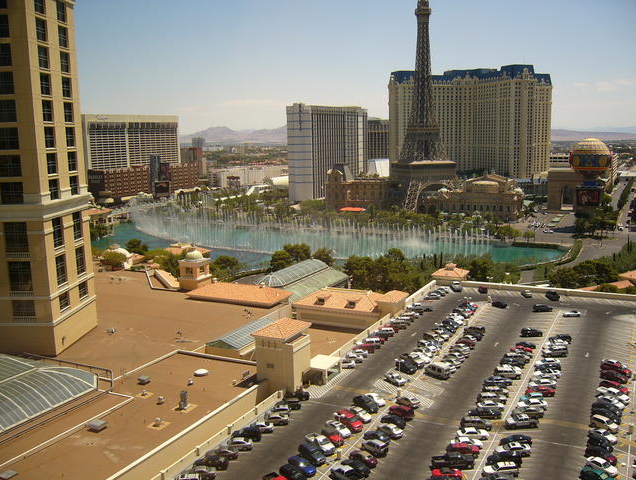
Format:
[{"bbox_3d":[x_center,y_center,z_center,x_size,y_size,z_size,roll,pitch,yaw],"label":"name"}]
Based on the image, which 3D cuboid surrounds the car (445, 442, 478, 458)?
[{"bbox_3d":[20.383,29.548,90.919,4.510,1.680,1.800,0,9,4],"label":"car"}]

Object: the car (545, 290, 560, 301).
[{"bbox_3d":[64.626,15.433,177.722,1.938,1.785,4.845,-1,9,-1],"label":"car"}]

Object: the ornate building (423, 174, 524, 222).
[{"bbox_3d":[107.954,-32.251,451.537,64.000,30.000,41.000,3,10,27],"label":"ornate building"}]

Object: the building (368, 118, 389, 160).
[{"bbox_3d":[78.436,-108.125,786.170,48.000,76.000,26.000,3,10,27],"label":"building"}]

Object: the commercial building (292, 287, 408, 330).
[{"bbox_3d":[9.211,16.669,171.383,22.700,7.400,23.000,3,10,27],"label":"commercial building"}]

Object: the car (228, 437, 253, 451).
[{"bbox_3d":[-11.822,30.079,95.166,4.655,1.416,1.783,-1,9,1],"label":"car"}]

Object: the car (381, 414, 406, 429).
[{"bbox_3d":[11.912,28.583,101.968,1.693,1.364,4.326,-8,11,-35],"label":"car"}]

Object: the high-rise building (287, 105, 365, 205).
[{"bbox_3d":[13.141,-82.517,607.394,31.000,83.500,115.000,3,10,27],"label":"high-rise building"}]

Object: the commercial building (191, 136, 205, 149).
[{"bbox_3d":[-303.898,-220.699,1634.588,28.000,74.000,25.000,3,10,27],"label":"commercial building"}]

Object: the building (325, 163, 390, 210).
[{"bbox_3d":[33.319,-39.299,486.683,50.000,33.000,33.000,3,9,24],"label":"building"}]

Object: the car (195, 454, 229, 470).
[{"bbox_3d":[-14.628,30.900,89.583,4.628,1.639,1.784,-1,9,1],"label":"car"}]

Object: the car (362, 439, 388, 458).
[{"bbox_3d":[8.196,29.634,92.068,1.750,1.590,4.010,-7,11,-37],"label":"car"}]

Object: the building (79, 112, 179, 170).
[{"bbox_3d":[-221.326,-104.445,770.090,22.000,85.000,140.650,5,11,33],"label":"building"}]

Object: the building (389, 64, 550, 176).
[{"bbox_3d":[147.230,-102.725,622.019,138.000,113.000,95.000,3,9,23],"label":"building"}]

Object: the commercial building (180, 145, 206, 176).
[{"bbox_3d":[-147.624,-88.421,786.409,28.000,45.500,20.000,3,10,27],"label":"commercial building"}]

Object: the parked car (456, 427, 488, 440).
[{"bbox_3d":[23.109,28.797,96.376,4.700,1.440,1.830,0,9,4],"label":"parked car"}]

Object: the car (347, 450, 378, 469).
[{"bbox_3d":[6.397,30.492,90.350,1.684,1.416,4.306,-8,11,-35],"label":"car"}]

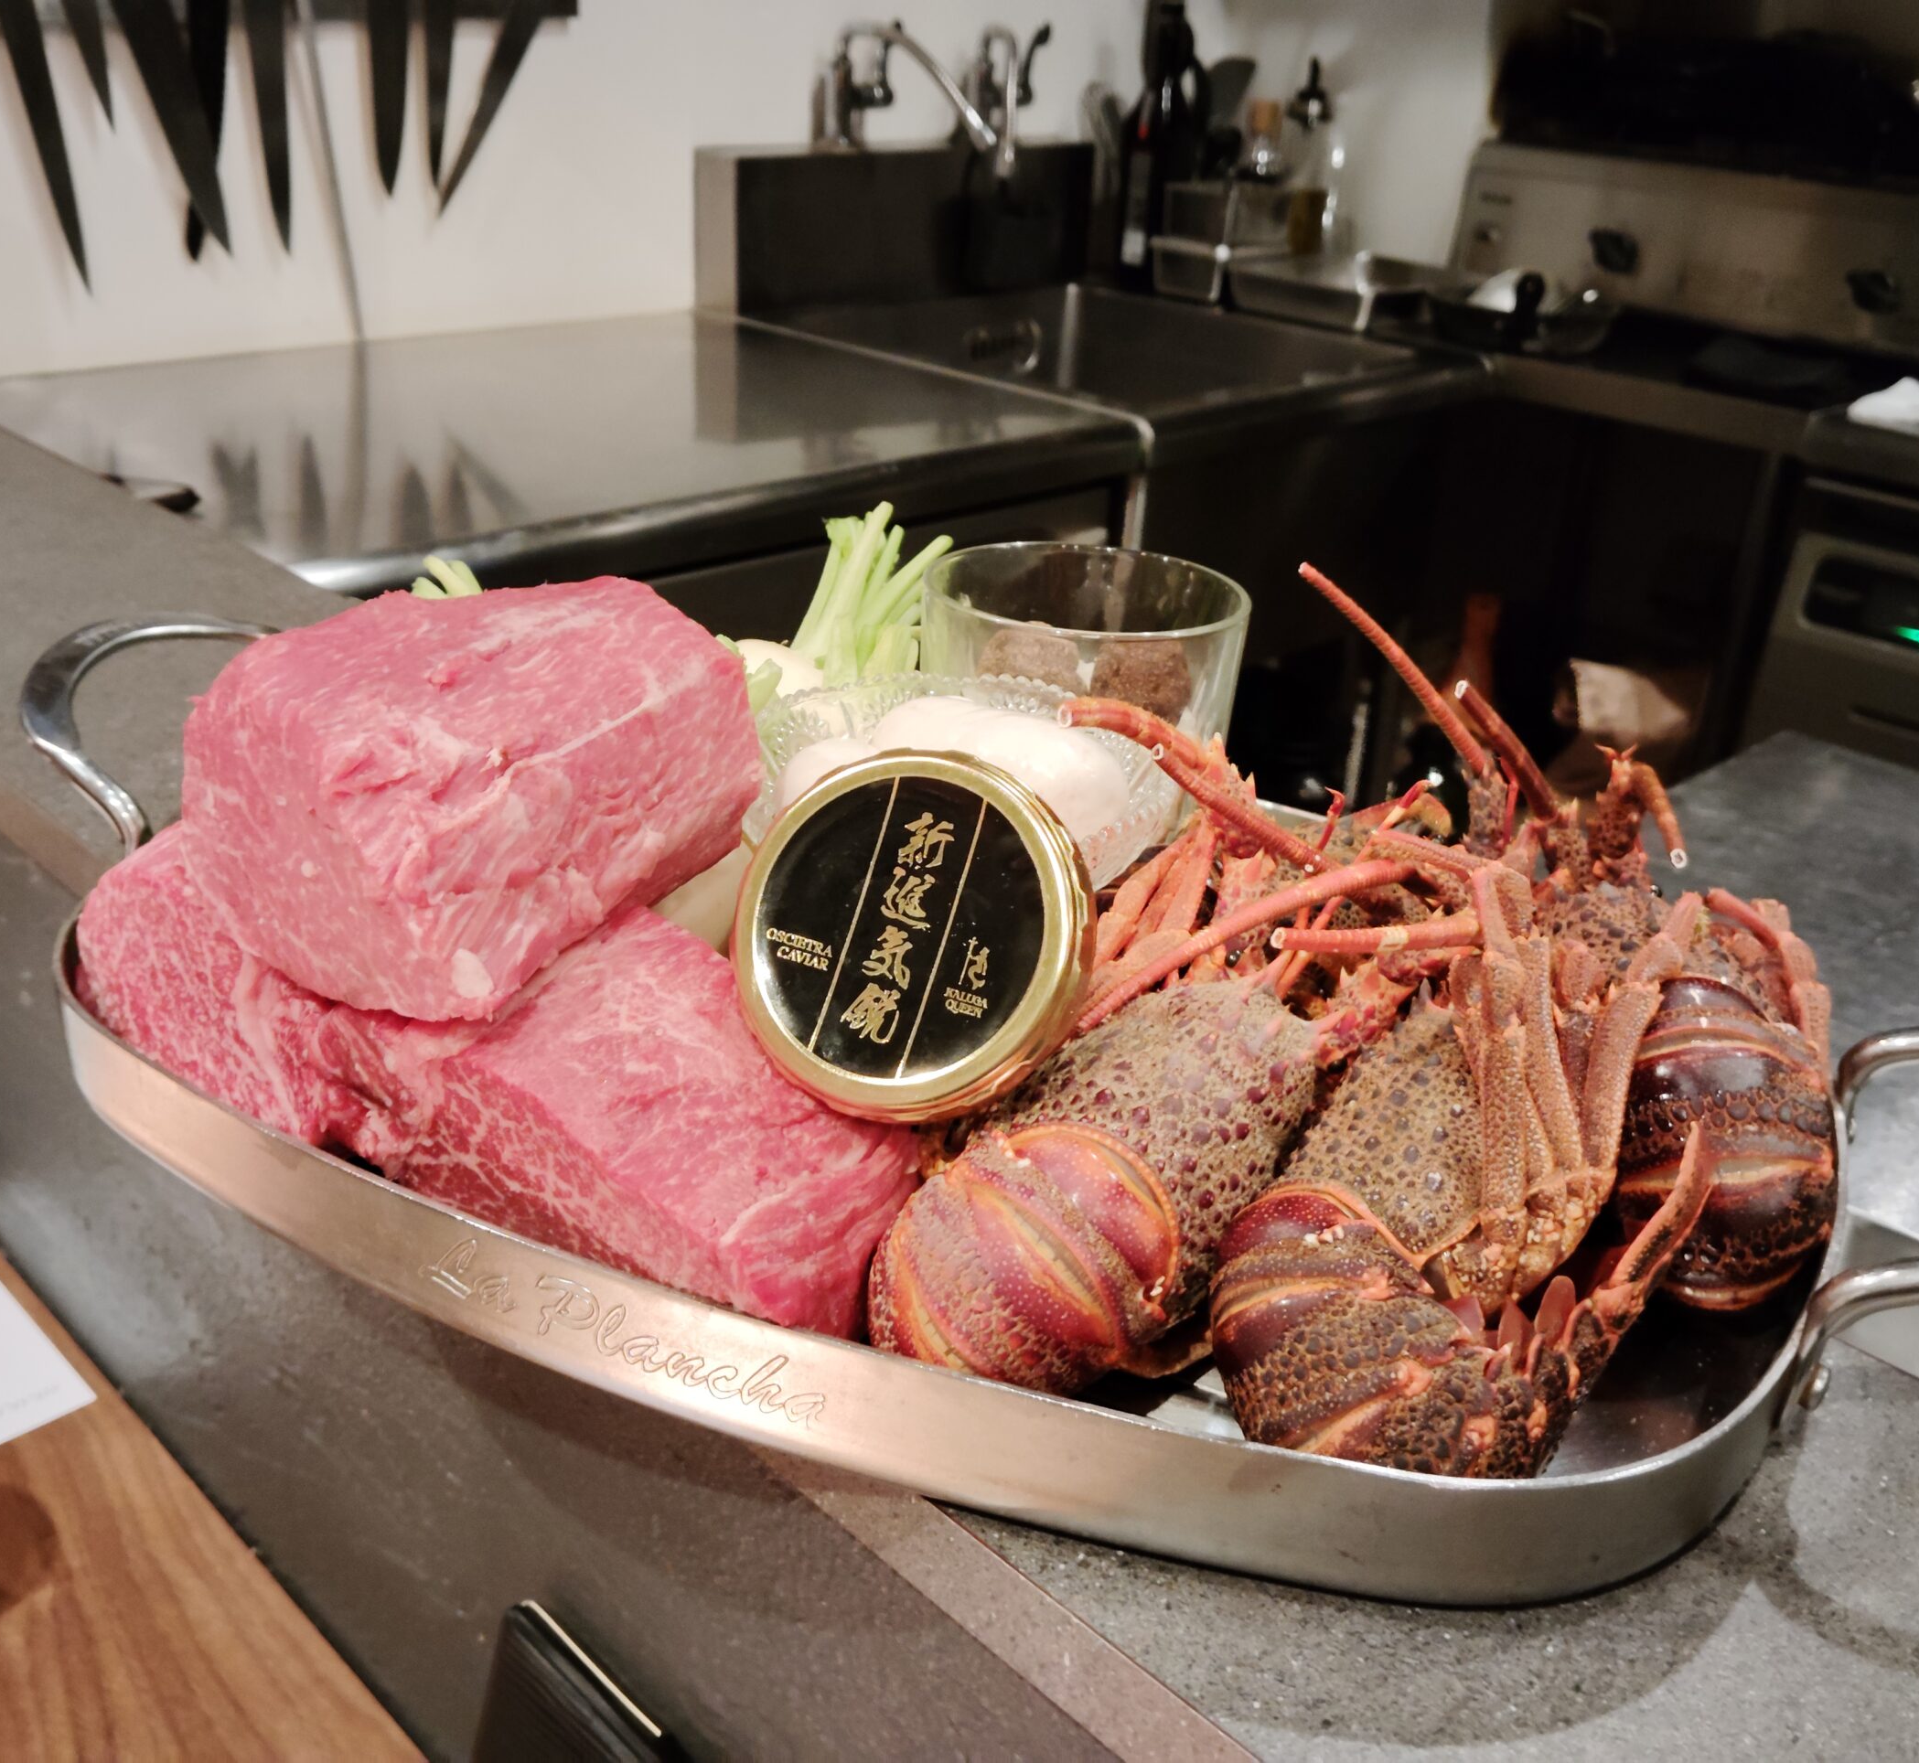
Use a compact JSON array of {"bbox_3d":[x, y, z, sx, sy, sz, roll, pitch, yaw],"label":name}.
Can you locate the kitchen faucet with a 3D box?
[{"bbox_3d":[-0.056,-0.944,2.283,0.216,0.148,0.104,4,26,1],"label":"kitchen faucet"}]

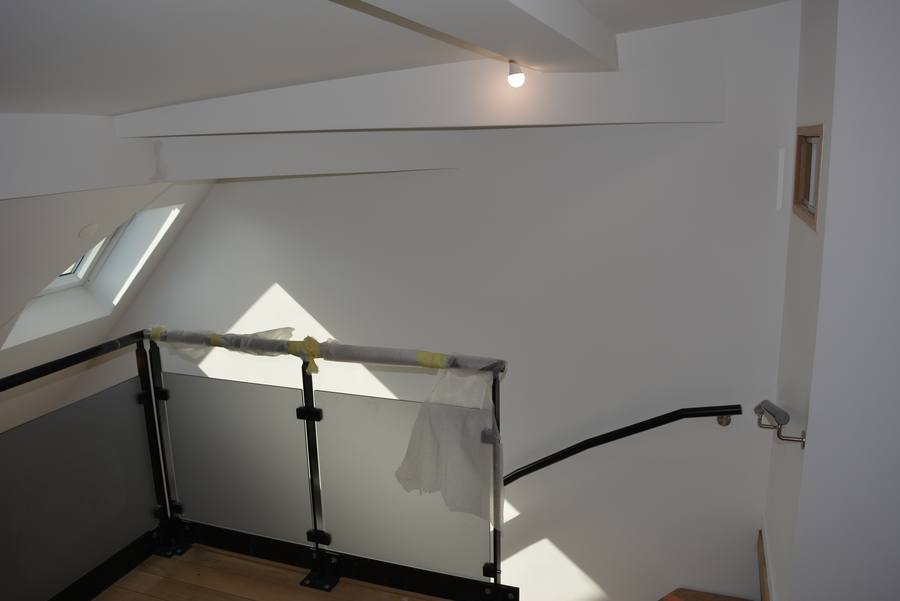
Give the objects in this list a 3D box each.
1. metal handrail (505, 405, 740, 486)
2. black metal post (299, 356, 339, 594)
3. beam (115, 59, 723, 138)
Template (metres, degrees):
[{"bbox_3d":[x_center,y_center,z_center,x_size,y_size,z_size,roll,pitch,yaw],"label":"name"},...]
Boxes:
[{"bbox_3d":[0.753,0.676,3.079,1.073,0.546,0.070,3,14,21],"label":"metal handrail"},{"bbox_3d":[-0.538,0.703,2.702,0.120,0.945,0.120,3,14,21],"label":"black metal post"},{"bbox_3d":[-0.198,-0.868,2.921,2.603,0.250,0.240,0,13,7],"label":"beam"}]

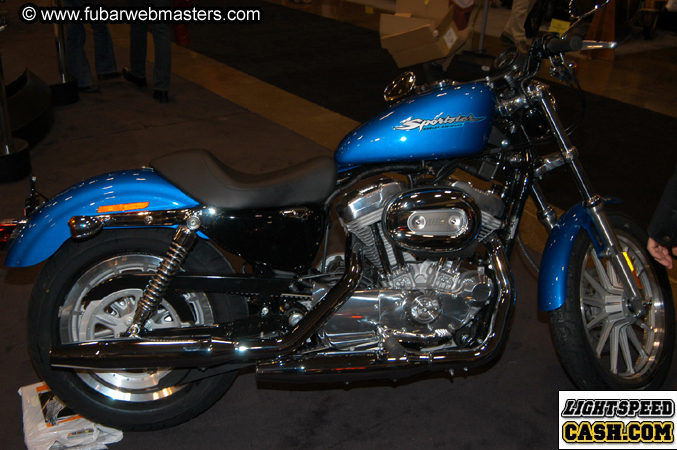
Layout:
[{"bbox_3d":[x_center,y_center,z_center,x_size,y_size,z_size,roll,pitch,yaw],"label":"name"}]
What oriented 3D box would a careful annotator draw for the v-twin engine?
[{"bbox_3d":[0.209,0.116,2.056,0.570,0.515,0.390,-1,9,-7],"label":"v-twin engine"}]

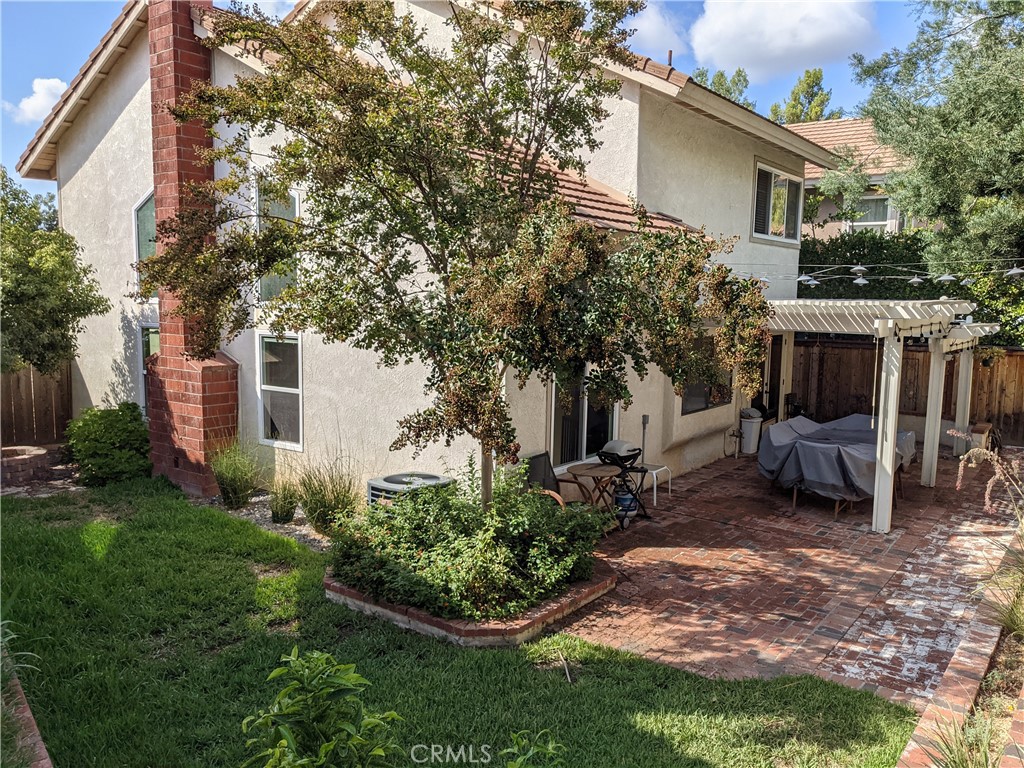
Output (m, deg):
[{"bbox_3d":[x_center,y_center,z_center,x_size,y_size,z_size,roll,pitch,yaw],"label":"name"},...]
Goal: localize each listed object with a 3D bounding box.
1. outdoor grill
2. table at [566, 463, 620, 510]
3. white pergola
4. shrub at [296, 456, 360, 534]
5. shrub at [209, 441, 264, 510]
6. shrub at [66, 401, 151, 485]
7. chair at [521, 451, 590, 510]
[{"bbox_3d":[1.366,1.185,9.710,0.500,1.006,0.695,6,8,37],"label":"outdoor grill"},{"bbox_3d":[0.957,1.365,9.269,0.640,0.745,0.640,1,7,0],"label":"table"},{"bbox_3d":[5.221,0.070,12.460,3.419,2.713,6.477,6,8,37],"label":"white pergola"},{"bbox_3d":[-2.186,1.273,9.443,0.741,0.846,0.741,1,7,0],"label":"shrub"},{"bbox_3d":[-3.612,1.166,10.444,0.646,0.813,0.646,6,8,37],"label":"shrub"},{"bbox_3d":[-5.997,0.831,11.794,1.139,1.122,1.139,6,8,37],"label":"shrub"},{"bbox_3d":[0.542,1.297,8.774,0.640,0.980,0.600,4,7,26],"label":"chair"}]

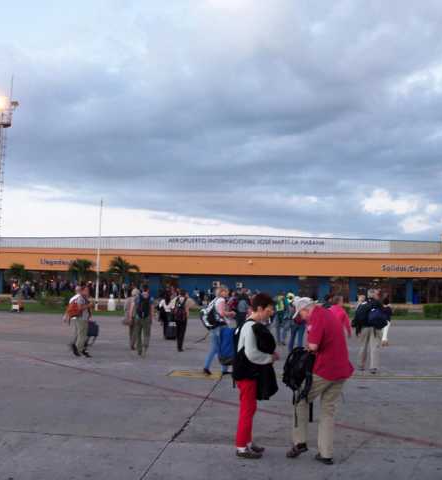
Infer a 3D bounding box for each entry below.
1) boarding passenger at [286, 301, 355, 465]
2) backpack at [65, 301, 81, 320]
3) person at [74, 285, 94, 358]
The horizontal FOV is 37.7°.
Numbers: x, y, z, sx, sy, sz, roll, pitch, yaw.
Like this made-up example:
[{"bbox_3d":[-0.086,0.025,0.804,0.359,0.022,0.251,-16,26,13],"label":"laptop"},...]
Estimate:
[{"bbox_3d":[1.015,1.380,6.600,0.640,1.610,0.520,0,-4,15],"label":"boarding passenger"},{"bbox_3d":[-3.476,1.662,15.252,0.270,0.460,0.320,2,-4,-11],"label":"backpack"},{"bbox_3d":[-3.248,1.880,15.232,0.500,1.730,0.500,2,-4,-11],"label":"person"}]

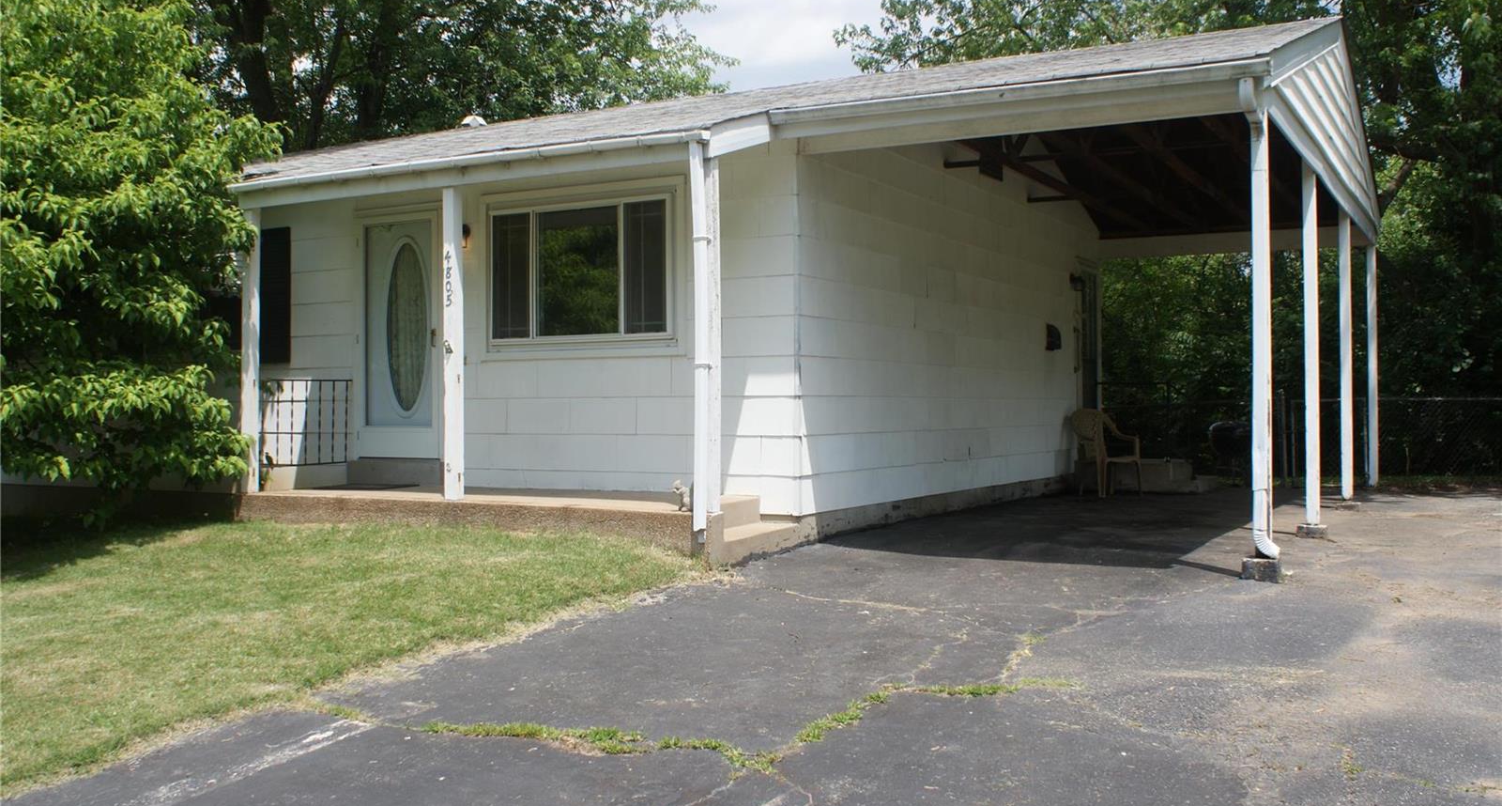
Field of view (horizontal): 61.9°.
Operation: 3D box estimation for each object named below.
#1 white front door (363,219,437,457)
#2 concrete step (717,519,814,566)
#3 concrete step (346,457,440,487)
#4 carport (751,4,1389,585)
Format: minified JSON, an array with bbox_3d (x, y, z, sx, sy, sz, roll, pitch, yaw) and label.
[{"bbox_3d":[-2.965,-0.544,10.563,0.920,2.030,0.060,0,0,31],"label":"white front door"},{"bbox_3d":[-0.049,0.914,8.240,0.330,0.165,1.110,0,0,31],"label":"concrete step"},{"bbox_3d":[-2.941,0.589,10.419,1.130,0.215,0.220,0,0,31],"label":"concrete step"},{"bbox_3d":[3.371,-1.050,10.664,3.210,4.150,7.520,0,0,31],"label":"carport"}]

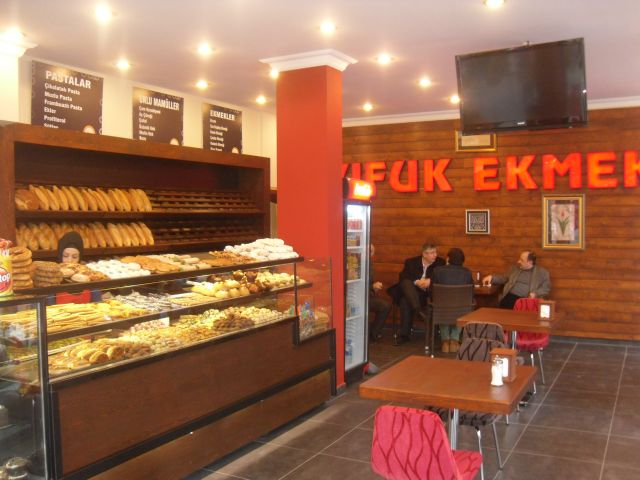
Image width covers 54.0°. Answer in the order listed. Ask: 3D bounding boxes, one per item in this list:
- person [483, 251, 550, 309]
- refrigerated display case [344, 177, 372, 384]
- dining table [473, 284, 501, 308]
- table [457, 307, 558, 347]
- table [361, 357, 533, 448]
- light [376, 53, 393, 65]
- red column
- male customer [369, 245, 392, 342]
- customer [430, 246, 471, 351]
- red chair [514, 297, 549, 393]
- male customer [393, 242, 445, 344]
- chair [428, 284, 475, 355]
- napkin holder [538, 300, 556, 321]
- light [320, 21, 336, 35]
[{"bbox_3d":[2.492,0.752,7.890,0.820,1.220,0.620,-2,2,-28],"label":"person"},{"bbox_3d":[0.114,0.410,6.522,0.660,2.060,0.650,1,2,28],"label":"refrigerated display case"},{"bbox_3d":[1.915,0.985,8.128,0.800,0.750,0.800,1,2,28],"label":"dining table"},{"bbox_3d":[1.755,1.083,5.791,0.790,0.750,0.820,0,2,28],"label":"table"},{"bbox_3d":[0.757,1.147,3.571,0.780,0.750,0.830,0,2,28],"label":"table"},{"bbox_3d":[0.610,-1.710,5.927,0.120,0.040,0.120,1,2,28],"label":"light"},{"bbox_3d":[-0.078,-0.067,6.007,0.530,3.060,0.340,0,2,28],"label":"red column"},{"bbox_3d":[0.612,0.737,8.772,0.740,1.290,0.520,0,2,28],"label":"male customer"},{"bbox_3d":[1.649,0.752,7.968,0.500,1.290,0.740,0,2,9],"label":"customer"},{"bbox_3d":[2.032,1.026,6.186,0.440,0.840,0.530,0,2,28],"label":"red chair"},{"bbox_3d":[1.322,0.699,8.307,0.600,1.320,0.800,-2,3,-38],"label":"male customer"},{"bbox_3d":[1.641,0.966,7.823,0.570,0.880,0.580,0,2,9],"label":"chair"},{"bbox_3d":[2.015,0.626,5.565,0.130,0.165,0.115,1,2,28],"label":"napkin holder"},{"bbox_3d":[0.070,-1.665,4.912,0.120,0.040,0.120,1,2,28],"label":"light"}]

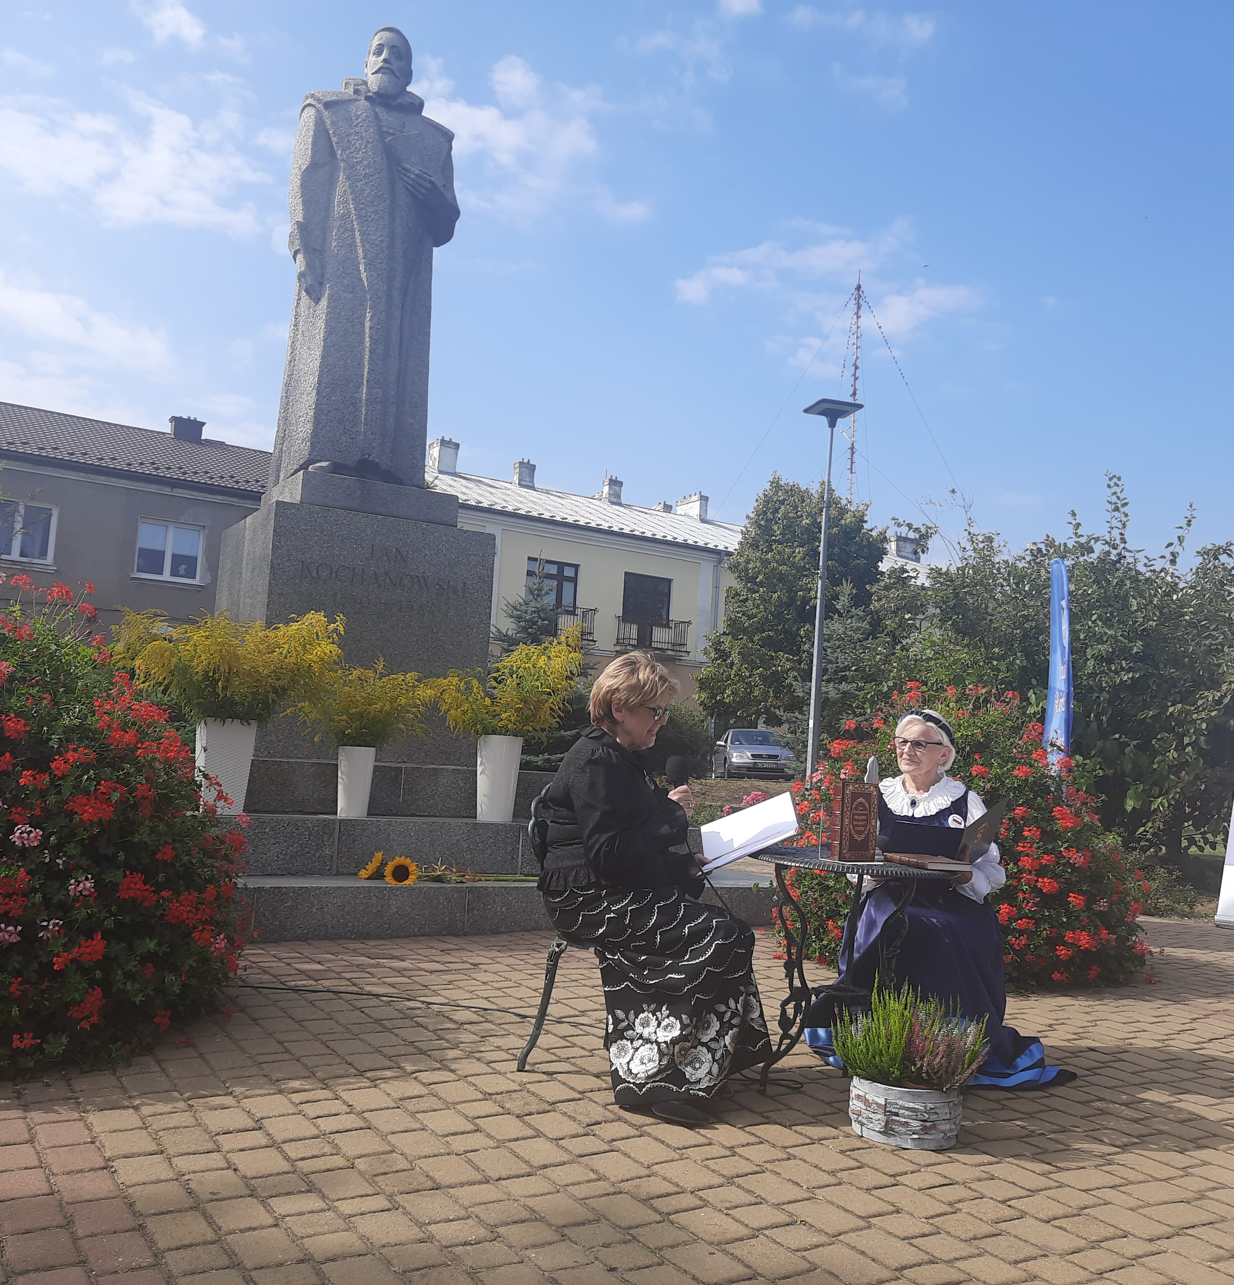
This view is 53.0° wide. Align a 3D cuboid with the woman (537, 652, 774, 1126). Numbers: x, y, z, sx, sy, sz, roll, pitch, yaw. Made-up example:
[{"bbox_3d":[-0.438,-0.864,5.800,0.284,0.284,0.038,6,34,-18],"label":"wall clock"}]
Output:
[{"bbox_3d":[0.136,0.683,3.638,0.670,1.270,0.520,3,-5,12],"label":"woman"}]

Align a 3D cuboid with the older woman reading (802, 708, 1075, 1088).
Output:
[{"bbox_3d":[1.148,0.832,4.364,0.840,1.220,0.740,2,-5,25],"label":"older woman reading"}]

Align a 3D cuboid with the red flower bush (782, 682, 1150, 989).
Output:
[{"bbox_3d":[1.830,0.949,6.555,1.800,1.420,1.750,4,-5,0],"label":"red flower bush"}]

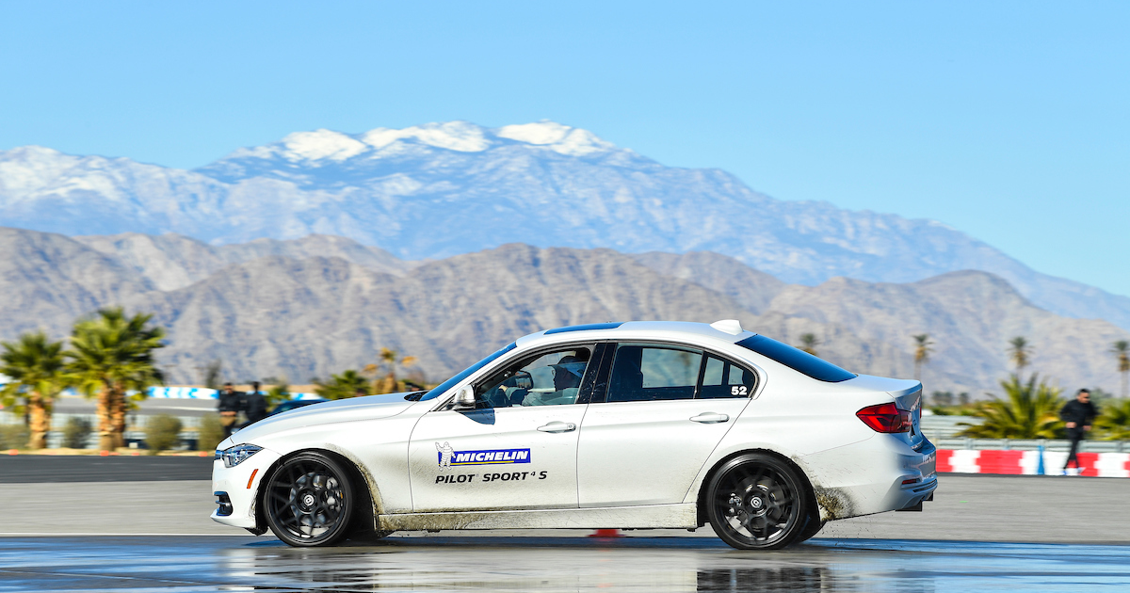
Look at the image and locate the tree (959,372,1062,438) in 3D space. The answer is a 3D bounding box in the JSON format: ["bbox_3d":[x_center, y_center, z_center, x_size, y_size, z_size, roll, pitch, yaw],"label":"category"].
[{"bbox_3d":[10.331,2.863,127.000,2.500,2.150,2.400,0,-1,0],"label":"tree"}]

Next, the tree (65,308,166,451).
[{"bbox_3d":[-12.116,2.258,148.000,2.750,3.900,2.700,0,-1,0],"label":"tree"}]

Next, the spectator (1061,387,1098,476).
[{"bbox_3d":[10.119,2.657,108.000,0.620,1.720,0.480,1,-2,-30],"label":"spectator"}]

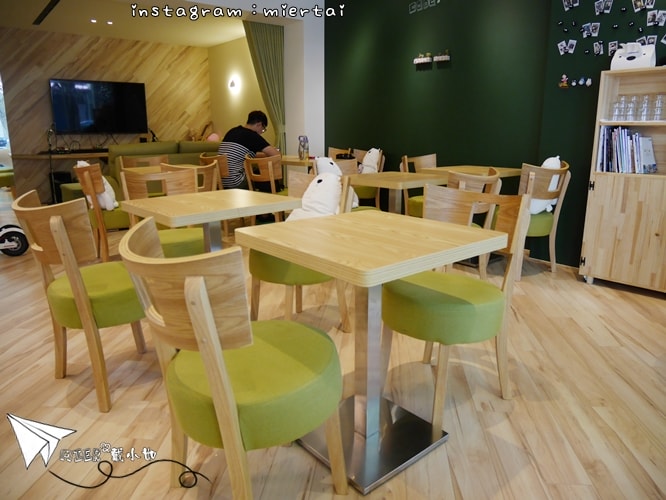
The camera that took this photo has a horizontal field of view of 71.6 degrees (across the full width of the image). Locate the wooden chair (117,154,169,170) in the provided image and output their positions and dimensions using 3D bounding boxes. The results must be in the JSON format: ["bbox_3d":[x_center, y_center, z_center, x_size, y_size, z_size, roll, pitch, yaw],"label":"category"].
[{"bbox_3d":[-1.847,-0.521,4.729,0.465,0.830,0.540,-11,17,-36],"label":"wooden chair"}]

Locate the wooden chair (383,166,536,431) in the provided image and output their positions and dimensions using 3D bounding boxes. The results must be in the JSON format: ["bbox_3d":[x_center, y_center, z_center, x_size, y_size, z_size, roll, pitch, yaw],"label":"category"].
[{"bbox_3d":[0.435,0.190,1.809,0.527,0.823,0.473,-12,18,-39],"label":"wooden chair"}]

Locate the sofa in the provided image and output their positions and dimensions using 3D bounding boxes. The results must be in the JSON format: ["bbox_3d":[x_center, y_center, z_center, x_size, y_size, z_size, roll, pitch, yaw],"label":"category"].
[{"bbox_3d":[-2.204,-0.884,6.013,2.300,0.920,0.950,-12,18,-39],"label":"sofa"}]

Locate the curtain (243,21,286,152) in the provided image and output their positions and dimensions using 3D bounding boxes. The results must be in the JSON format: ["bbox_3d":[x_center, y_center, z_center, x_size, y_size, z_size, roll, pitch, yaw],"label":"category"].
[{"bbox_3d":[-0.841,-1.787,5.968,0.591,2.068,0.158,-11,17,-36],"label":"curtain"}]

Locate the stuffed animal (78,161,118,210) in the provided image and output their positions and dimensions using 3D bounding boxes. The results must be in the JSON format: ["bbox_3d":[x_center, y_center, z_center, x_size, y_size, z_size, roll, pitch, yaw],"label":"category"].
[{"bbox_3d":[-1.897,-0.531,3.794,0.330,0.415,0.280,-11,17,-35],"label":"stuffed animal"}]

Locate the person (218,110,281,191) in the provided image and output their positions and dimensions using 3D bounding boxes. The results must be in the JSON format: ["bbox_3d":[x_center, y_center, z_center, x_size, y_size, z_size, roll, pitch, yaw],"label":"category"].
[{"bbox_3d":[-1.034,-0.894,5.290,0.800,1.280,0.520,-12,18,-39],"label":"person"}]

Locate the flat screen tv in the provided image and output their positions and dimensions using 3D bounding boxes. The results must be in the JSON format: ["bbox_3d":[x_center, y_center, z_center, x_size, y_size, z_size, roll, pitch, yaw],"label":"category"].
[{"bbox_3d":[-3.650,-2.242,7.310,1.350,0.765,0.070,-10,18,-33],"label":"flat screen tv"}]

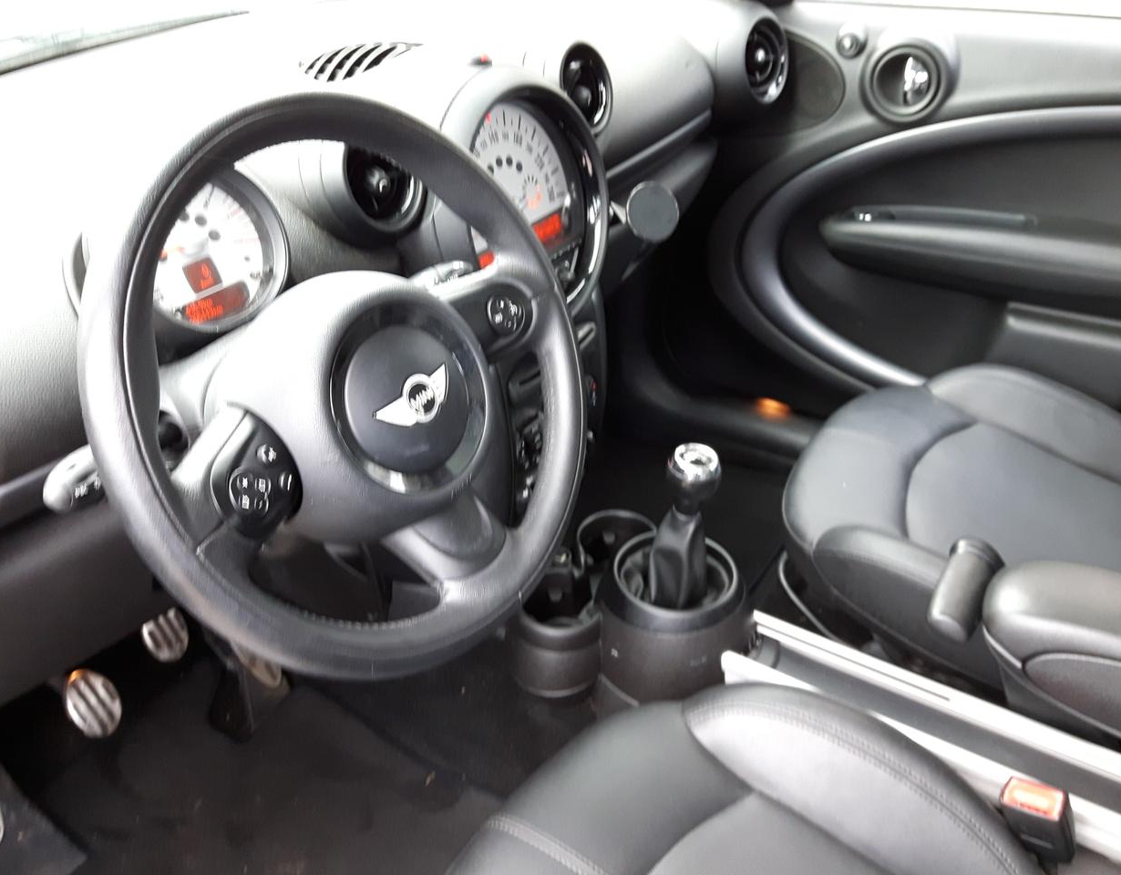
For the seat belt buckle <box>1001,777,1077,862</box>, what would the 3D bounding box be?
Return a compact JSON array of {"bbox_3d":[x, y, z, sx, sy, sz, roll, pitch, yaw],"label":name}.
[{"bbox_3d":[0.401,0.325,0.879,0.045,0.064,0.027,6,36,38],"label":"seat belt buckle"}]

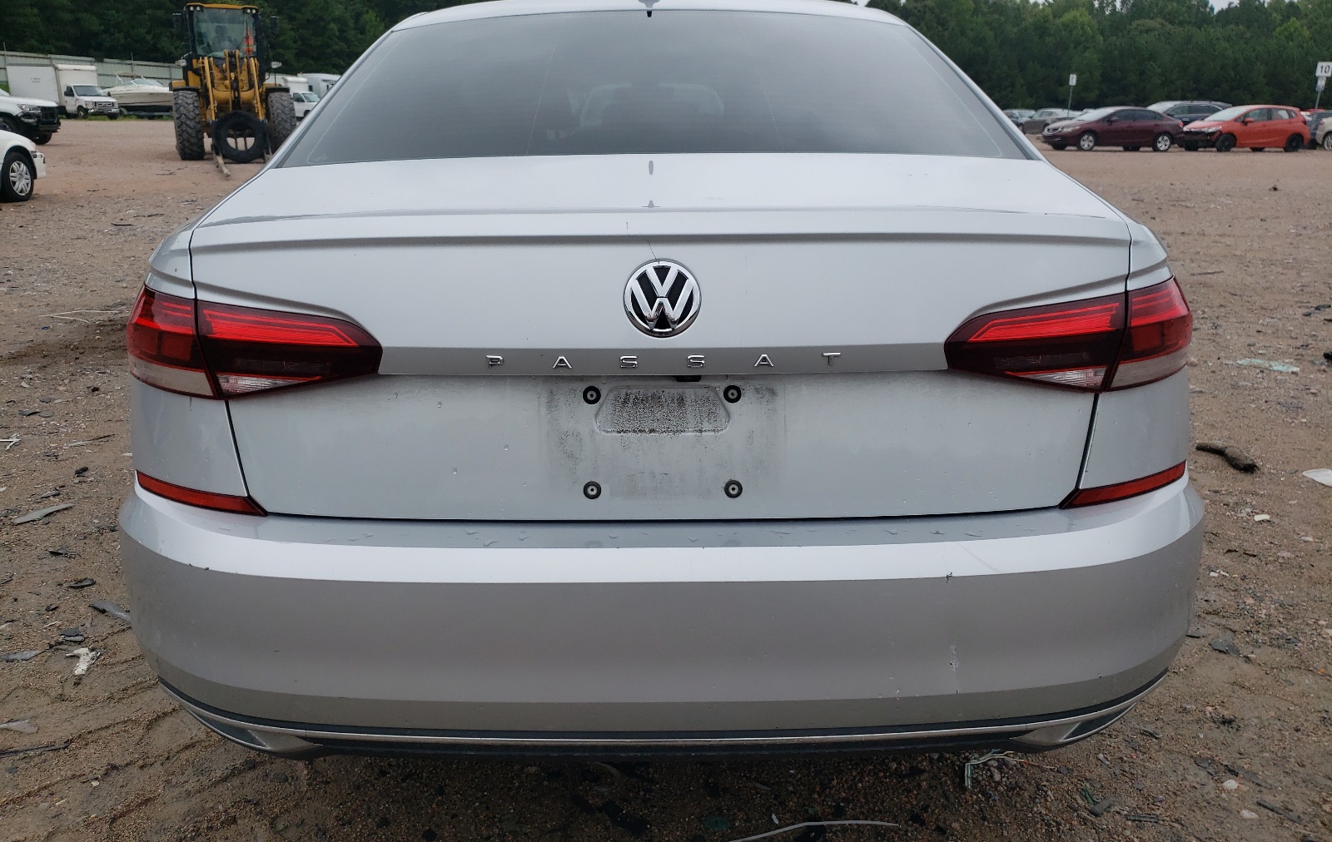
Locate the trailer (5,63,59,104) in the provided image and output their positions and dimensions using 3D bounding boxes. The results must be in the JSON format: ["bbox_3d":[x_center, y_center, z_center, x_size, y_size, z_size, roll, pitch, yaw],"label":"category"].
[{"bbox_3d":[-39.828,-21.636,64.300,5.000,2.450,2.400,8,18,24],"label":"trailer"}]

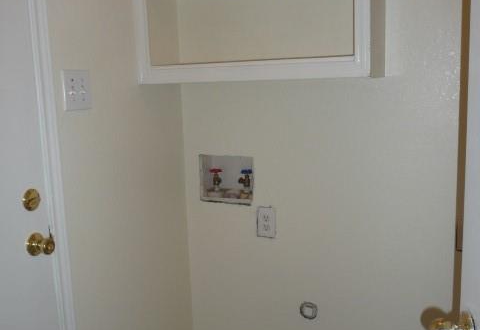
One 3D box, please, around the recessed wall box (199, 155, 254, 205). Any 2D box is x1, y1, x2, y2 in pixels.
[{"bbox_3d":[-0.040,0.053,2.133,0.238,0.198,0.085,2,9,23],"label":"recessed wall box"}]

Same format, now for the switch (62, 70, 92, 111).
[{"bbox_3d":[-0.478,-0.222,1.532,0.014,0.117,0.119,2,9,23],"label":"switch"}]

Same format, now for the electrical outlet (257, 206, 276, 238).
[{"bbox_3d":[0.105,0.229,2.047,0.074,0.121,0.010,2,9,23],"label":"electrical outlet"}]

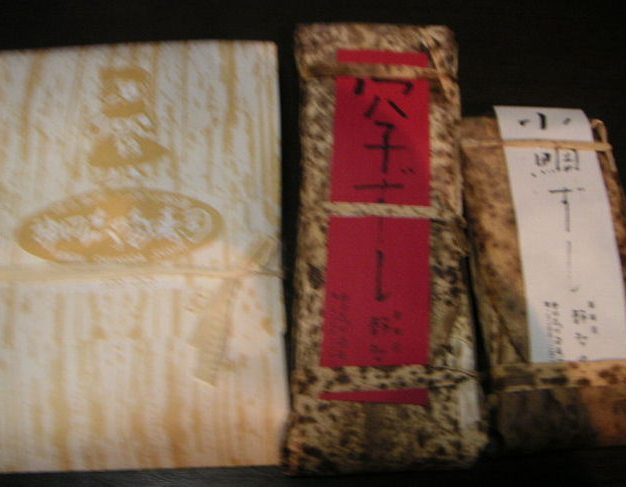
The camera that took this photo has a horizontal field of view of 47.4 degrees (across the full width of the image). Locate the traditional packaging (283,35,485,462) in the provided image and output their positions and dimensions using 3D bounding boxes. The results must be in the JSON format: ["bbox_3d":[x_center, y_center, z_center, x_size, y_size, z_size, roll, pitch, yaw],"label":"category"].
[{"bbox_3d":[0.031,-0.002,0.352,0.084,0.042,0.222,1,70,0],"label":"traditional packaging"}]

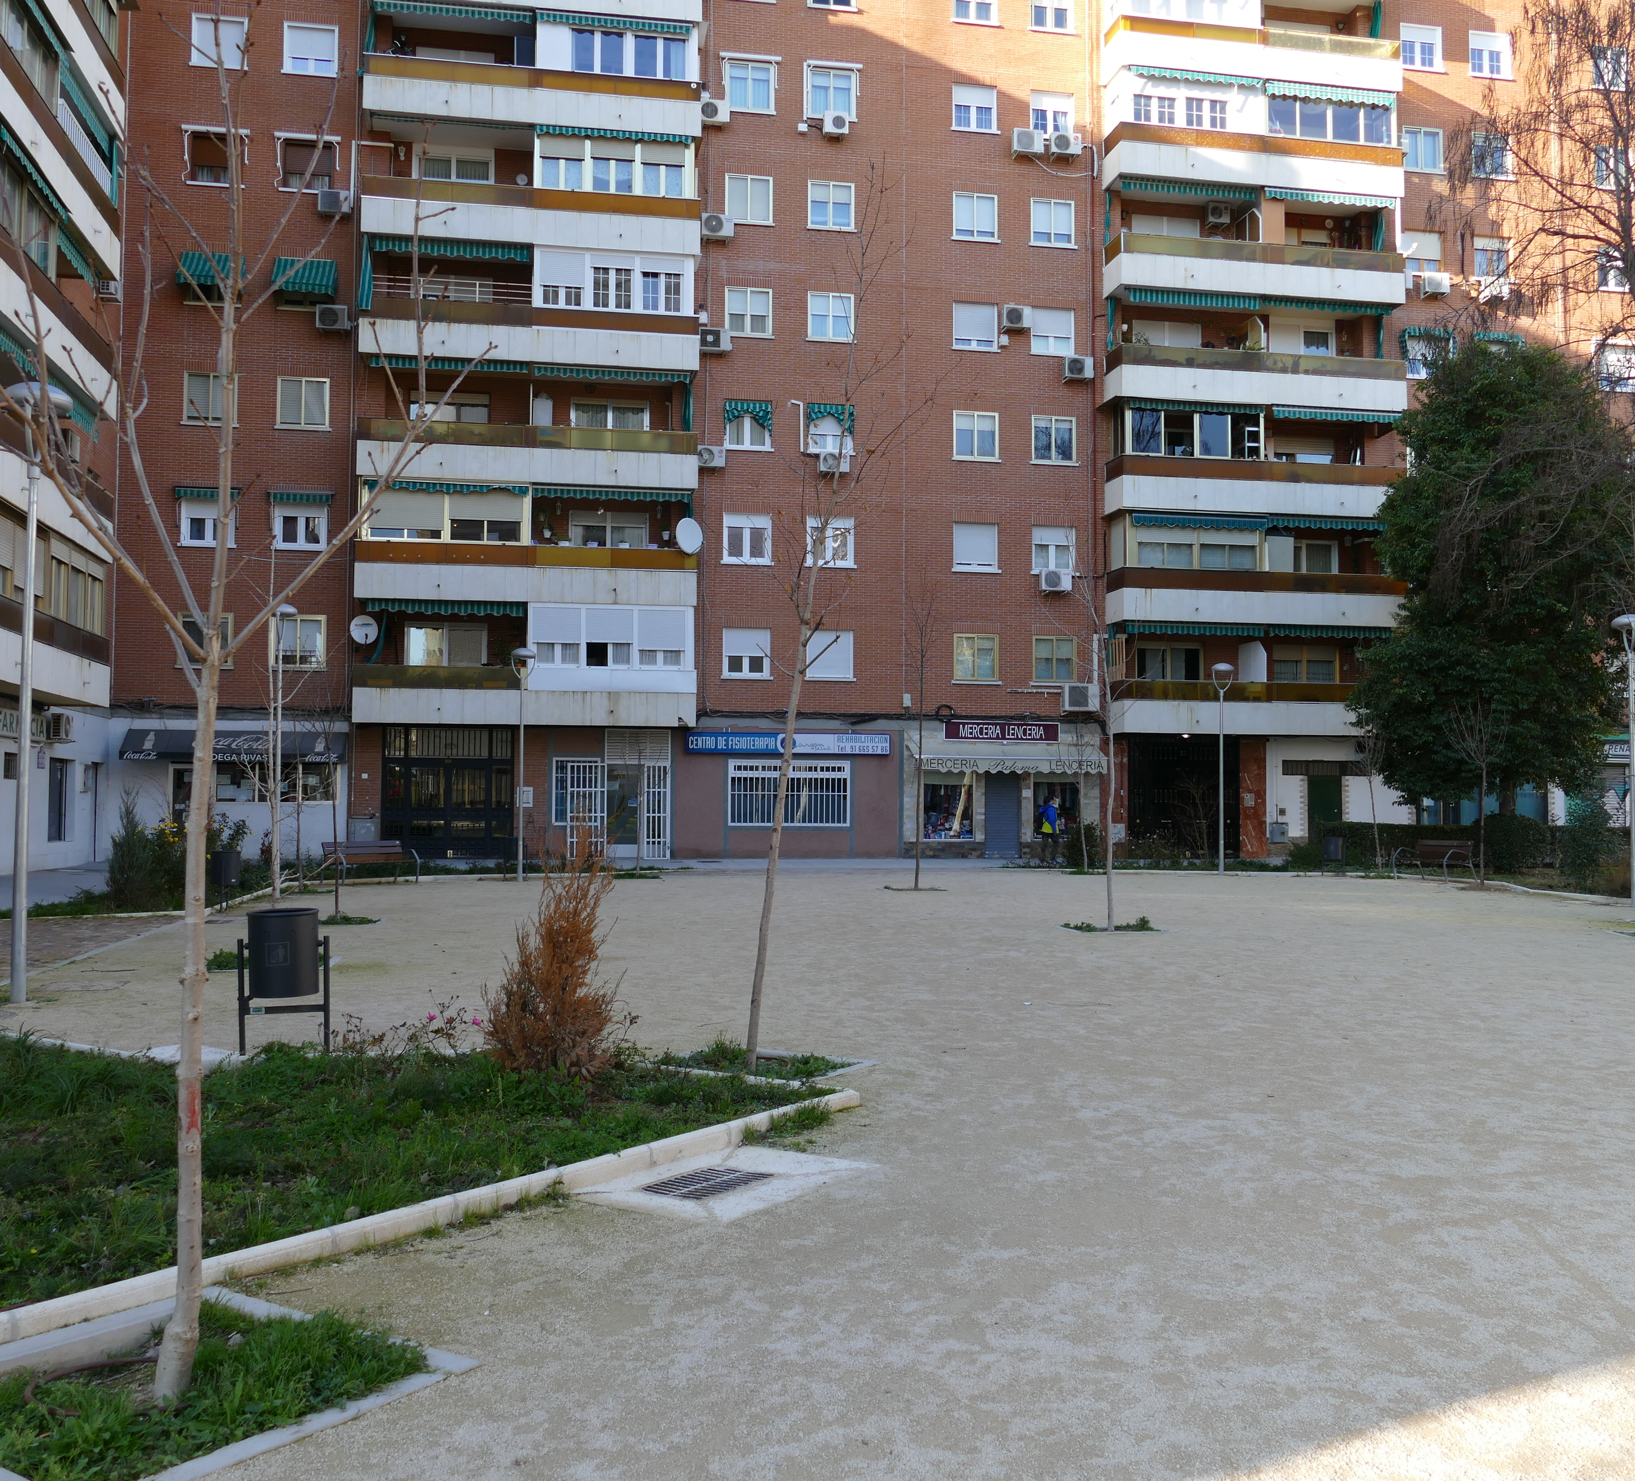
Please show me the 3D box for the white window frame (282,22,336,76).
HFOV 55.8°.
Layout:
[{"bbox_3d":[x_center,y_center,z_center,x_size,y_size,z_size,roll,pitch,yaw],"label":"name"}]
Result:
[{"bbox_3d":[-11.783,-16.052,35.940,1.232,1.210,0.160,1,-3,-11],"label":"white window frame"}]

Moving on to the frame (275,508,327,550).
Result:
[{"bbox_3d":[-12.265,-5.134,36.727,1.200,1.170,0.130,1,-3,-11],"label":"frame"}]

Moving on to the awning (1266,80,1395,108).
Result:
[{"bbox_3d":[13.570,-17.089,40.756,3.750,0.450,0.420,1,-3,-11],"label":"awning"}]

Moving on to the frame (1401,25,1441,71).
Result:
[{"bbox_3d":[16.168,-18.484,41.287,1.248,1.235,0.160,1,-3,-11],"label":"frame"}]

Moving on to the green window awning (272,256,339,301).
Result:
[{"bbox_3d":[-12.148,-11.014,36.636,1.420,1.030,0.660,1,-3,-11],"label":"green window awning"}]

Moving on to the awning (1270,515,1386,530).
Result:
[{"bbox_3d":[13.299,-5.600,40.127,3.515,0.309,0.350,1,-3,-11],"label":"awning"}]

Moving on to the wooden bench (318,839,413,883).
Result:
[{"bbox_3d":[-8.152,2.234,28.159,0.680,0.800,1.750,-2,-4,38],"label":"wooden bench"}]

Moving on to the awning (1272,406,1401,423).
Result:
[{"bbox_3d":[13.628,-8.495,40.412,3.720,0.370,0.380,1,-3,-11],"label":"awning"}]

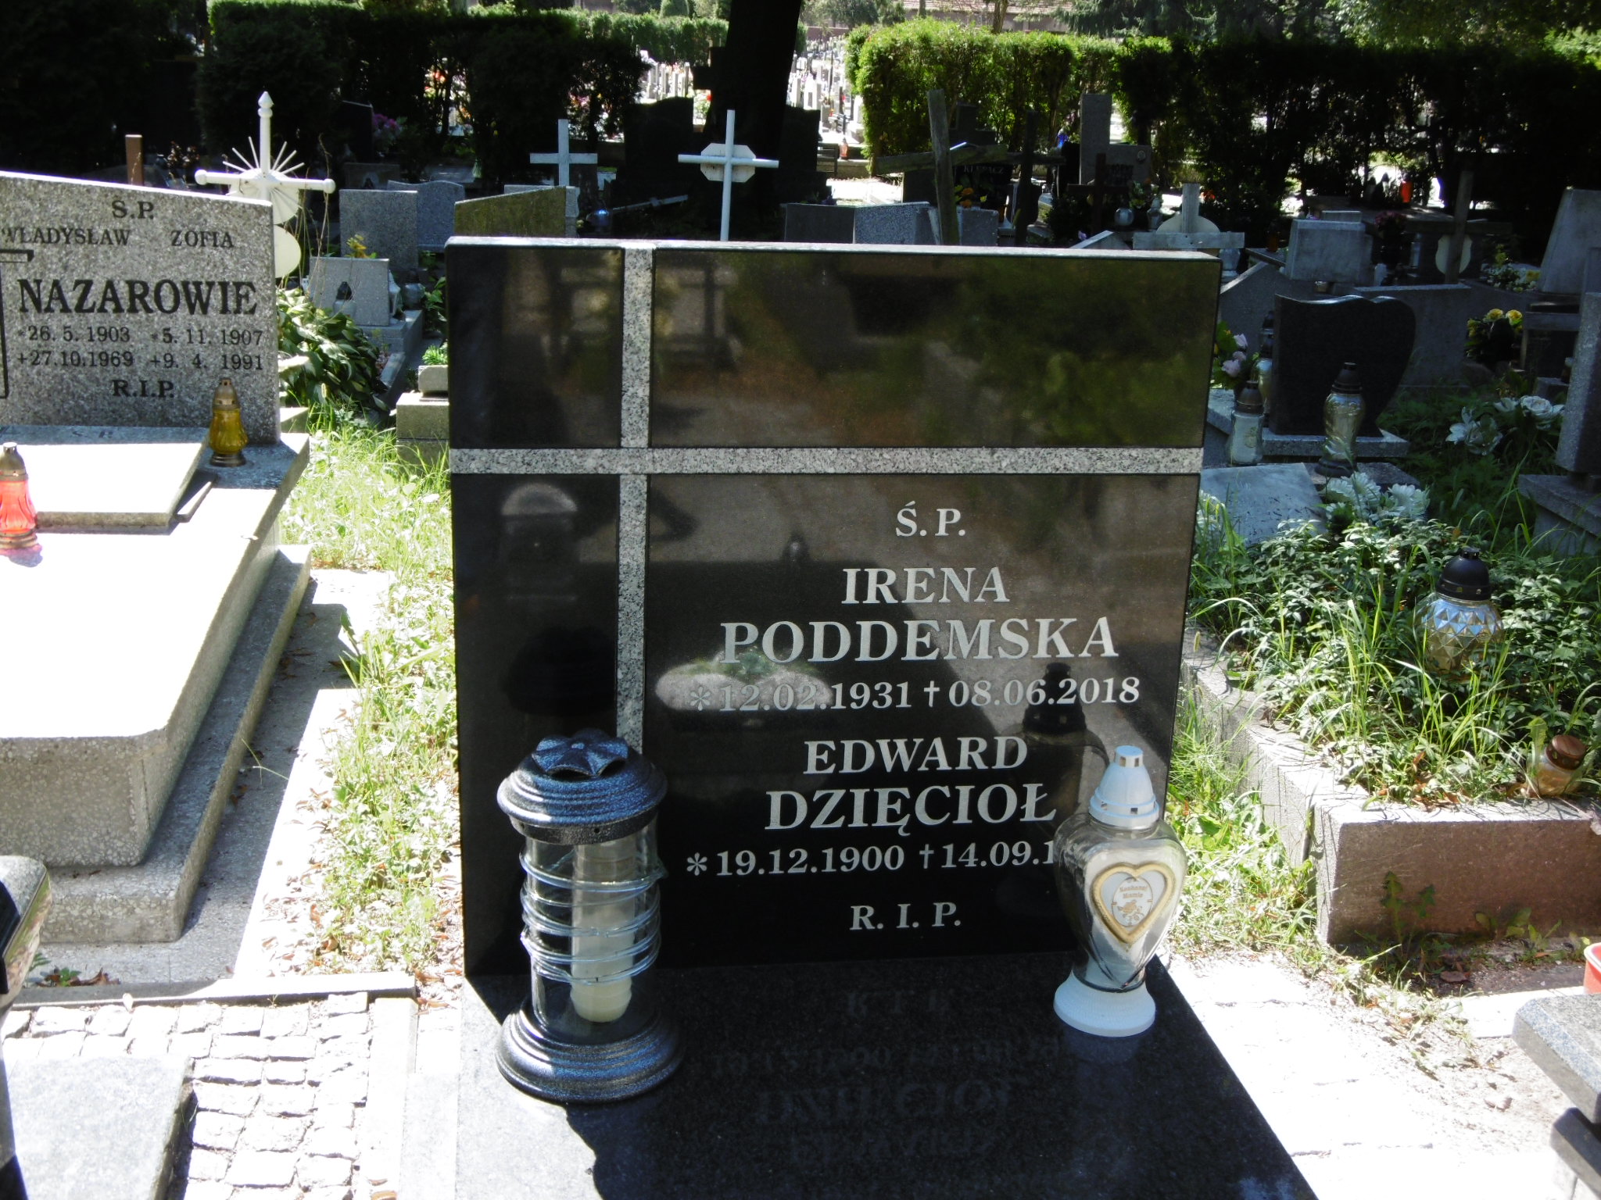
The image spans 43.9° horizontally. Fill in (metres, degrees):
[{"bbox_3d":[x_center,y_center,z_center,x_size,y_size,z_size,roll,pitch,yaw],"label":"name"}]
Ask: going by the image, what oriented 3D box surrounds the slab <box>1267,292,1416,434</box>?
[{"bbox_3d":[1.498,-0.647,5.504,0.386,0.378,0.060,0,17,-7],"label":"slab"}]

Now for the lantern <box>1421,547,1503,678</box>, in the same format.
[{"bbox_3d":[1.201,0.020,3.572,0.146,0.220,0.146,2,16,0],"label":"lantern"}]

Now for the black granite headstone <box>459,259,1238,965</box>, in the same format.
[{"bbox_3d":[0.027,0.019,2.147,0.785,0.791,0.072,-1,18,-8],"label":"black granite headstone"}]

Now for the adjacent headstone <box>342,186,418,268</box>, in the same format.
[{"bbox_3d":[-2.094,-1.843,9.915,0.387,0.392,0.090,-1,17,-8],"label":"adjacent headstone"}]

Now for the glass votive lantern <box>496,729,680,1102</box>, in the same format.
[{"bbox_3d":[-0.211,0.299,1.983,0.186,0.344,0.186,2,16,0],"label":"glass votive lantern"}]

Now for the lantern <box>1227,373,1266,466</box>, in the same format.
[{"bbox_3d":[1.157,-0.466,5.114,0.095,0.228,0.095,2,16,0],"label":"lantern"}]

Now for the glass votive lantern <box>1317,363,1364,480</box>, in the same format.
[{"bbox_3d":[1.376,-0.460,5.010,0.113,0.279,0.113,2,16,0],"label":"glass votive lantern"}]

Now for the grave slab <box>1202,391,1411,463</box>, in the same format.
[{"bbox_3d":[1.419,-0.537,5.868,0.416,0.045,0.850,0,17,-7],"label":"grave slab"}]

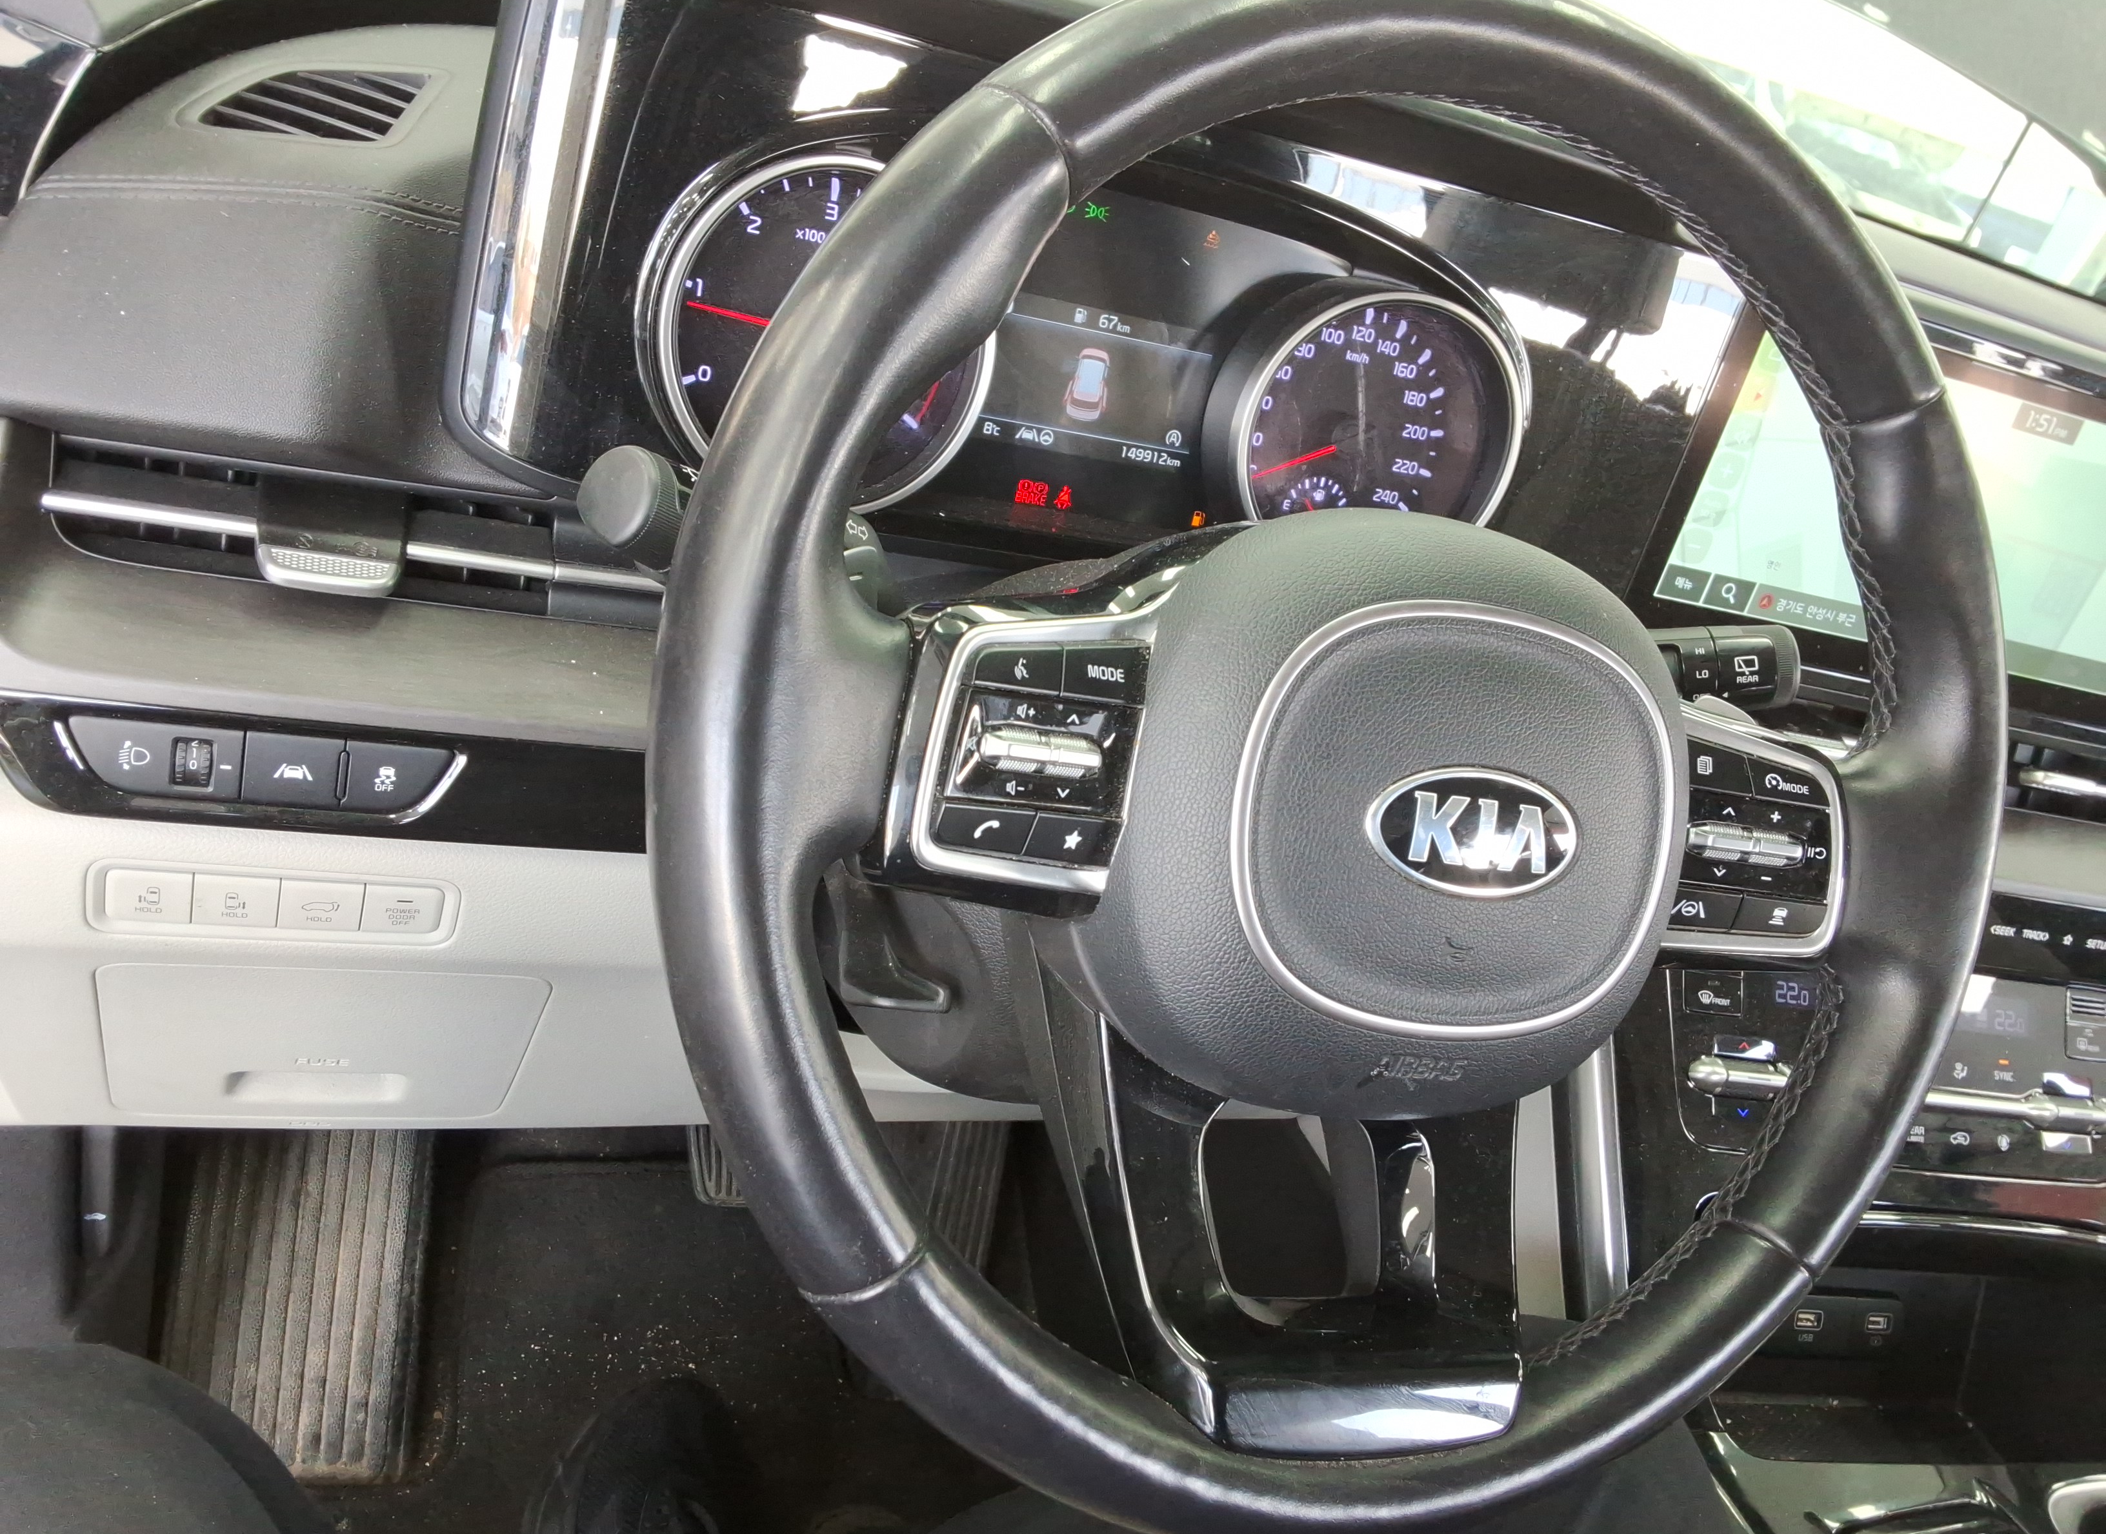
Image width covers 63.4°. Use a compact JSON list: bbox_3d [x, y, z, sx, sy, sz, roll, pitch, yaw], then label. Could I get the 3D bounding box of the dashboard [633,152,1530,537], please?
[{"bbox_3d":[0.020,-0.126,0.585,0.325,0.127,0.050,7,17,-22],"label":"dashboard"}]

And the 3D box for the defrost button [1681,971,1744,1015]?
[{"bbox_3d":[0.256,0.088,0.665,0.029,0.017,0.006,7,-9,-22],"label":"defrost button"}]

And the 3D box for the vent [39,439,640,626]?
[{"bbox_3d":[-0.196,-0.068,0.500,0.172,0.037,0.033,7,25,-22],"label":"vent"}]

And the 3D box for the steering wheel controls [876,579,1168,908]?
[{"bbox_3d":[-0.009,-0.006,0.372,0.060,0.072,0.025,7,1,-25],"label":"steering wheel controls"}]

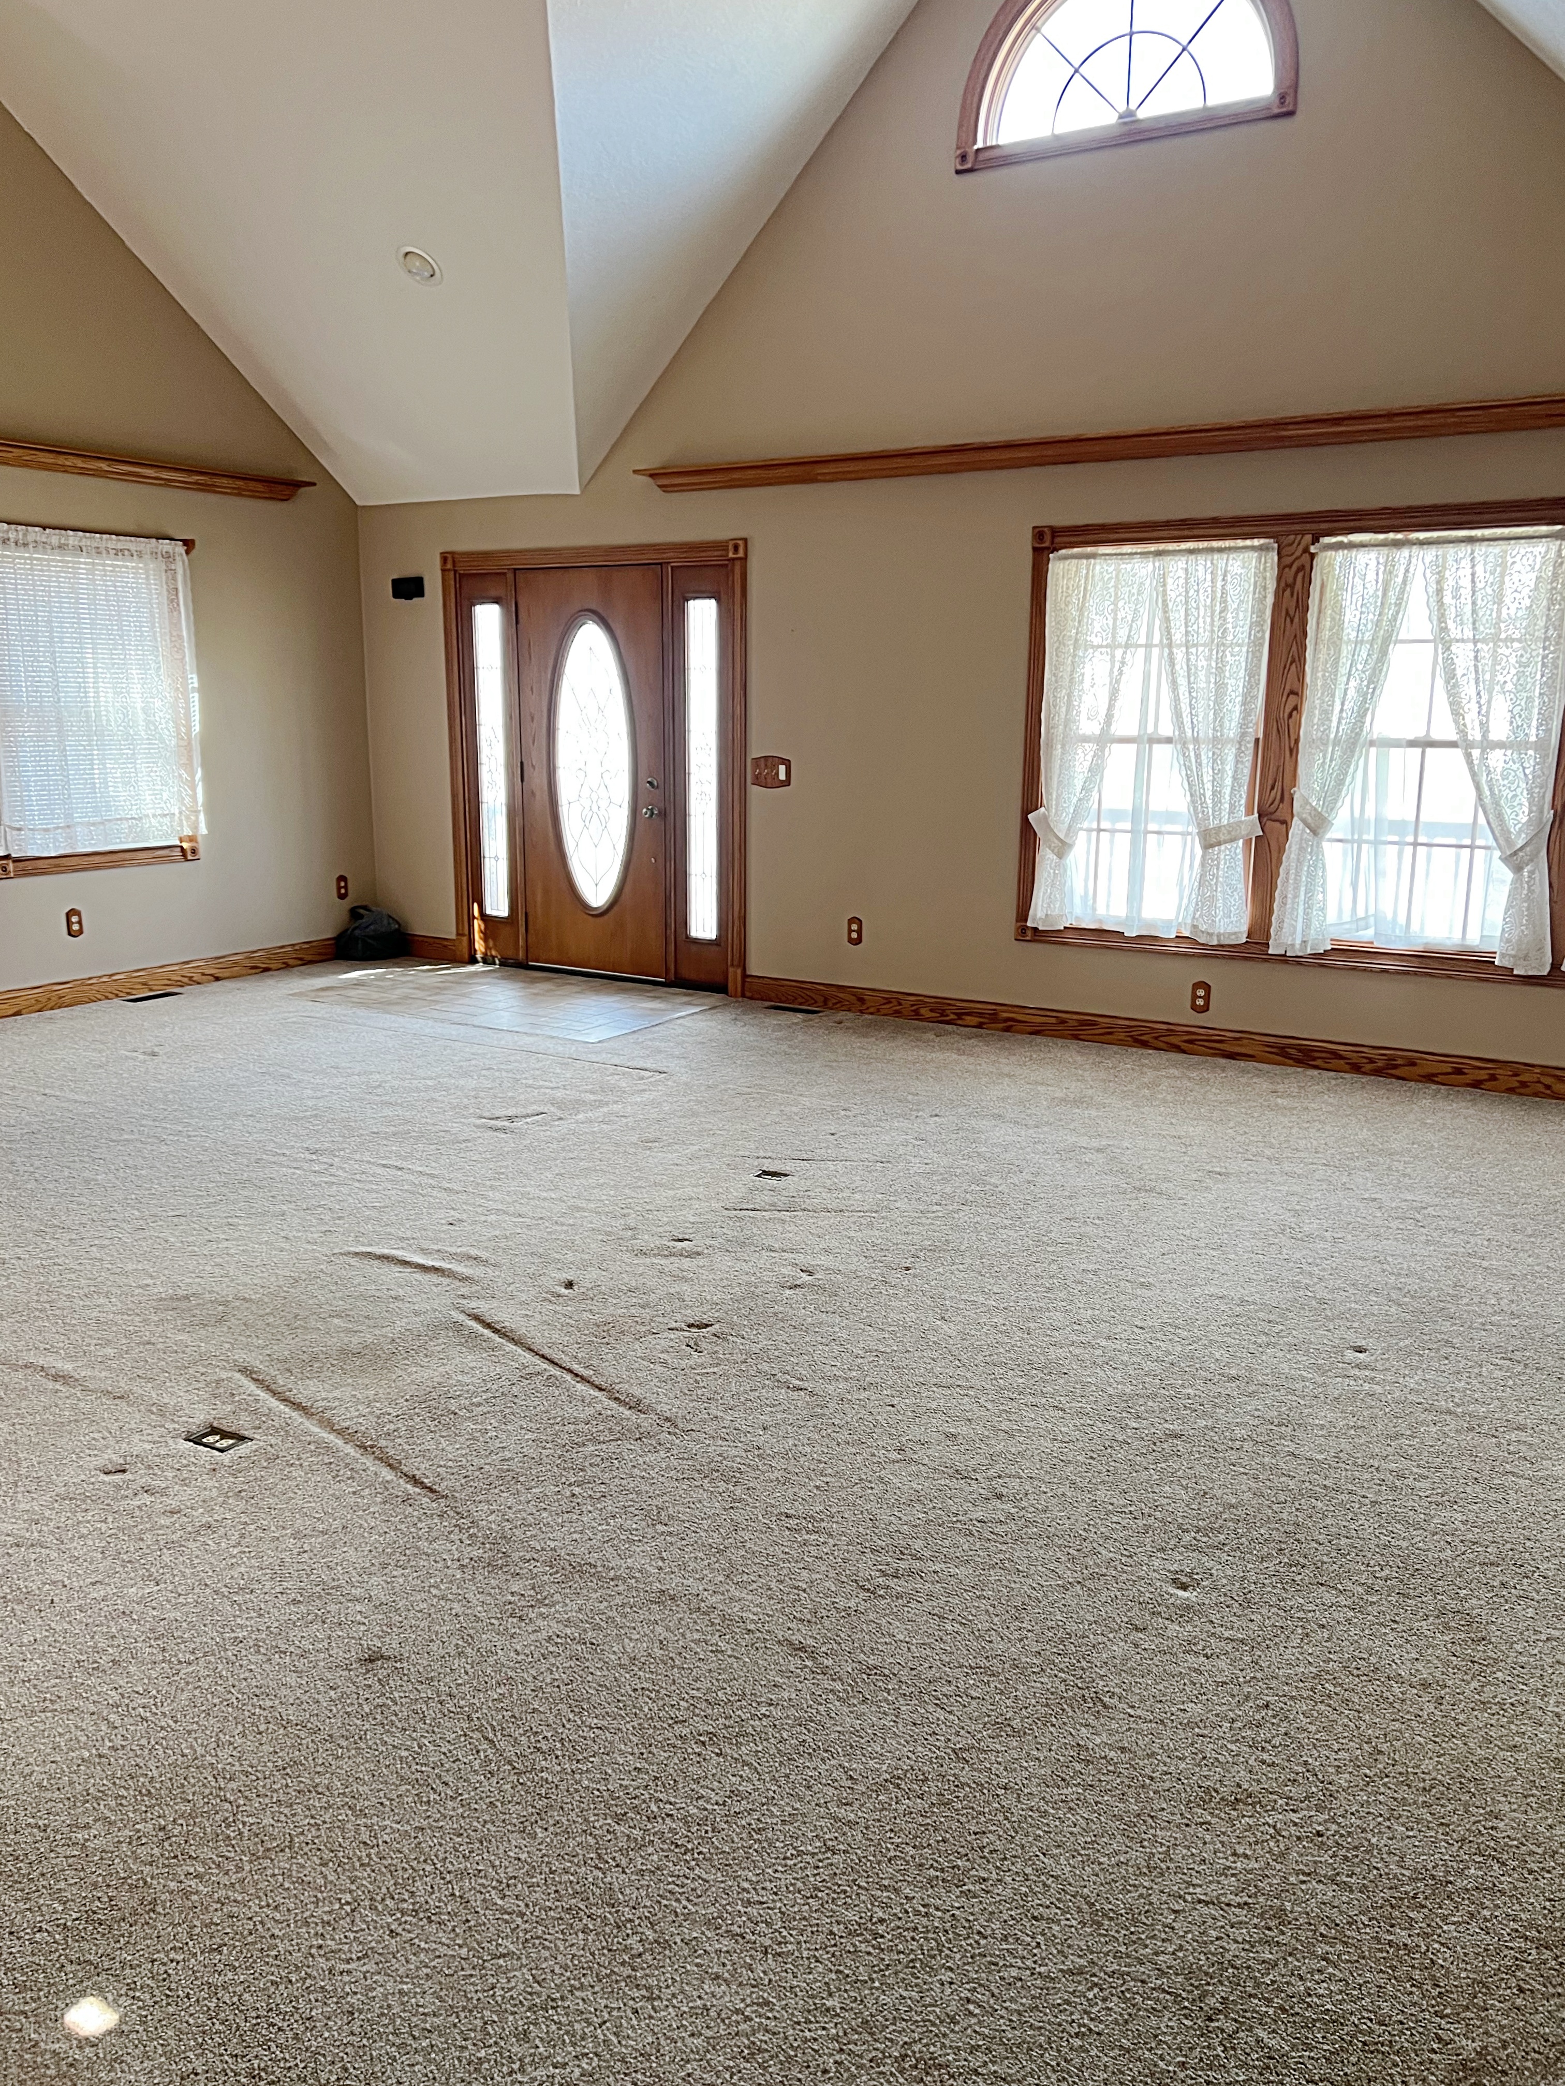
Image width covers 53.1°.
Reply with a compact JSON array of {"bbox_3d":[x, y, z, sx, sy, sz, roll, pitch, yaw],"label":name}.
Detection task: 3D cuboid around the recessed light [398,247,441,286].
[{"bbox_3d":[-1.540,-3.324,6.688,0.190,0.040,0.190,8,-22,31],"label":"recessed light"}]

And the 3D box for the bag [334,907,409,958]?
[{"bbox_3d":[-2.306,-0.616,8.823,0.370,0.280,0.270,-3,13,-13],"label":"bag"}]

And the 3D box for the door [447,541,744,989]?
[{"bbox_3d":[-0.980,-1.390,8.010,1.870,2.140,0.130,8,14,31],"label":"door"}]

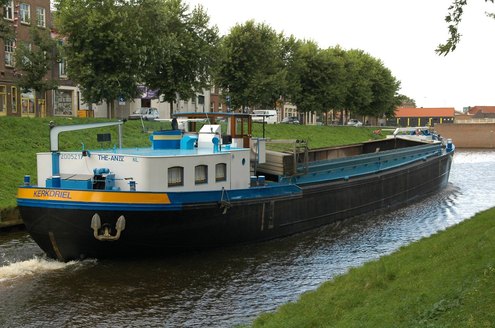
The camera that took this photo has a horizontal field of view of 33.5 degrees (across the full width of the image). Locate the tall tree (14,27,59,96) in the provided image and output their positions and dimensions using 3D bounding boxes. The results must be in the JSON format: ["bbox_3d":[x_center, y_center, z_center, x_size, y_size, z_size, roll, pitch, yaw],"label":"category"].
[{"bbox_3d":[-16.910,-7.370,66.000,3.700,7.300,3.700,1,2,17],"label":"tall tree"}]

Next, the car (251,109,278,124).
[{"bbox_3d":[2.400,-6.470,114.000,1.900,1.980,4.850,1,2,19],"label":"car"}]

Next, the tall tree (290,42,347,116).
[{"bbox_3d":[11.150,-13.160,133.000,9.500,13.700,9.500,1,2,20],"label":"tall tree"}]

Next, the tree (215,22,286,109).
[{"bbox_3d":[0.260,-11.980,107.000,9.400,13.300,9.400,0,2,0],"label":"tree"}]

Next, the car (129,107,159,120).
[{"bbox_3d":[-10.650,-5.130,85.000,1.680,1.420,4.100,1,2,17],"label":"car"}]

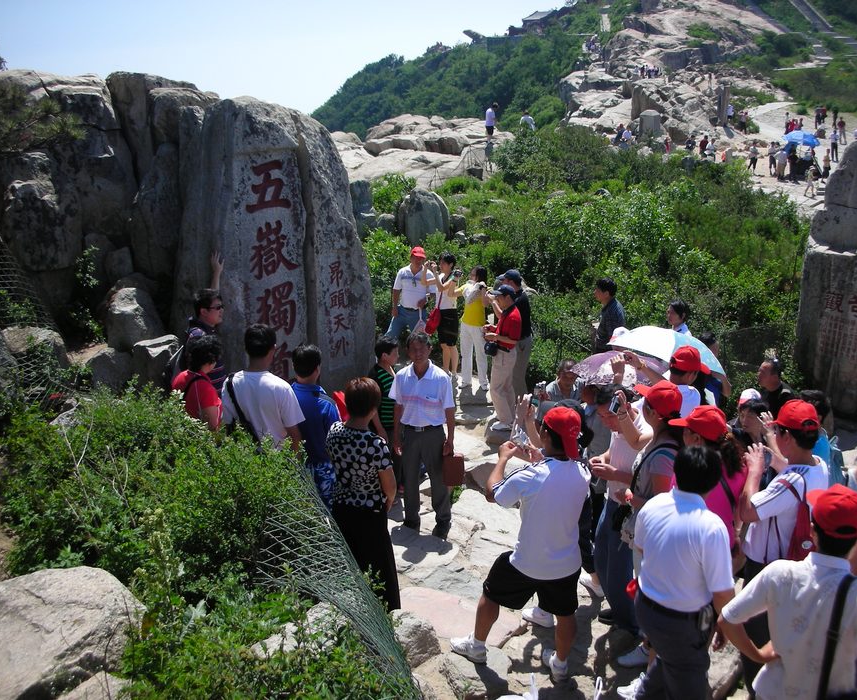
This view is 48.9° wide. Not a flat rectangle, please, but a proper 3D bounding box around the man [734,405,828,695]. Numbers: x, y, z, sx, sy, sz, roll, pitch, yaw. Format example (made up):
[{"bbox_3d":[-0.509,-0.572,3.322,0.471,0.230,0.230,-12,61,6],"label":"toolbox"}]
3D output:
[{"bbox_3d":[1.908,1.094,5.173,0.470,1.730,0.430,-13,19,-41],"label":"man"}]

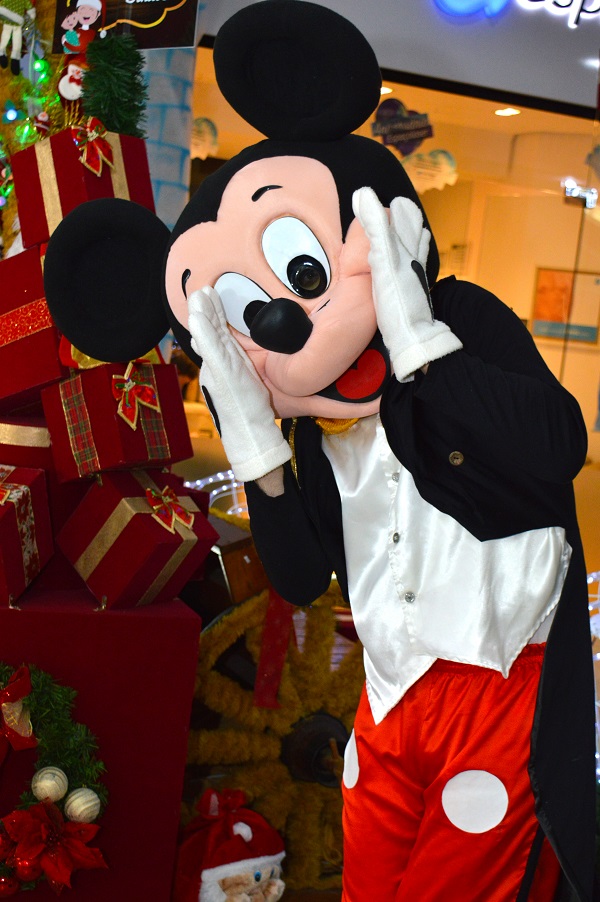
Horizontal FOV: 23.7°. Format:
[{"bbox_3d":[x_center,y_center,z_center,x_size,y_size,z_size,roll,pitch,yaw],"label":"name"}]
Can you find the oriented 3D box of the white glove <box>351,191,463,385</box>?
[{"bbox_3d":[0.147,-0.249,2.070,0.115,0.275,0.130,-14,-17,-9],"label":"white glove"}]

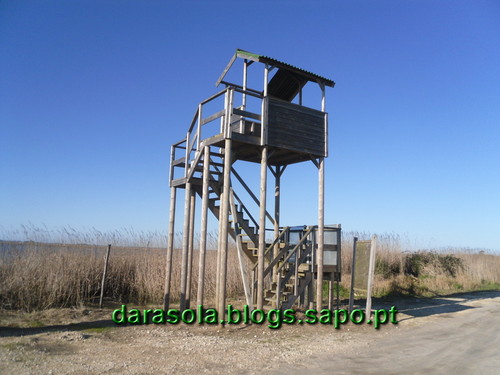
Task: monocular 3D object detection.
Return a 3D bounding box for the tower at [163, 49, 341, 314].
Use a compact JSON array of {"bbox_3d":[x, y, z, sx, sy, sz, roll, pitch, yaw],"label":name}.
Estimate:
[{"bbox_3d":[0.395,-0.159,11.397,4.379,6.955,3.381,7,-10,-33],"label":"tower"}]

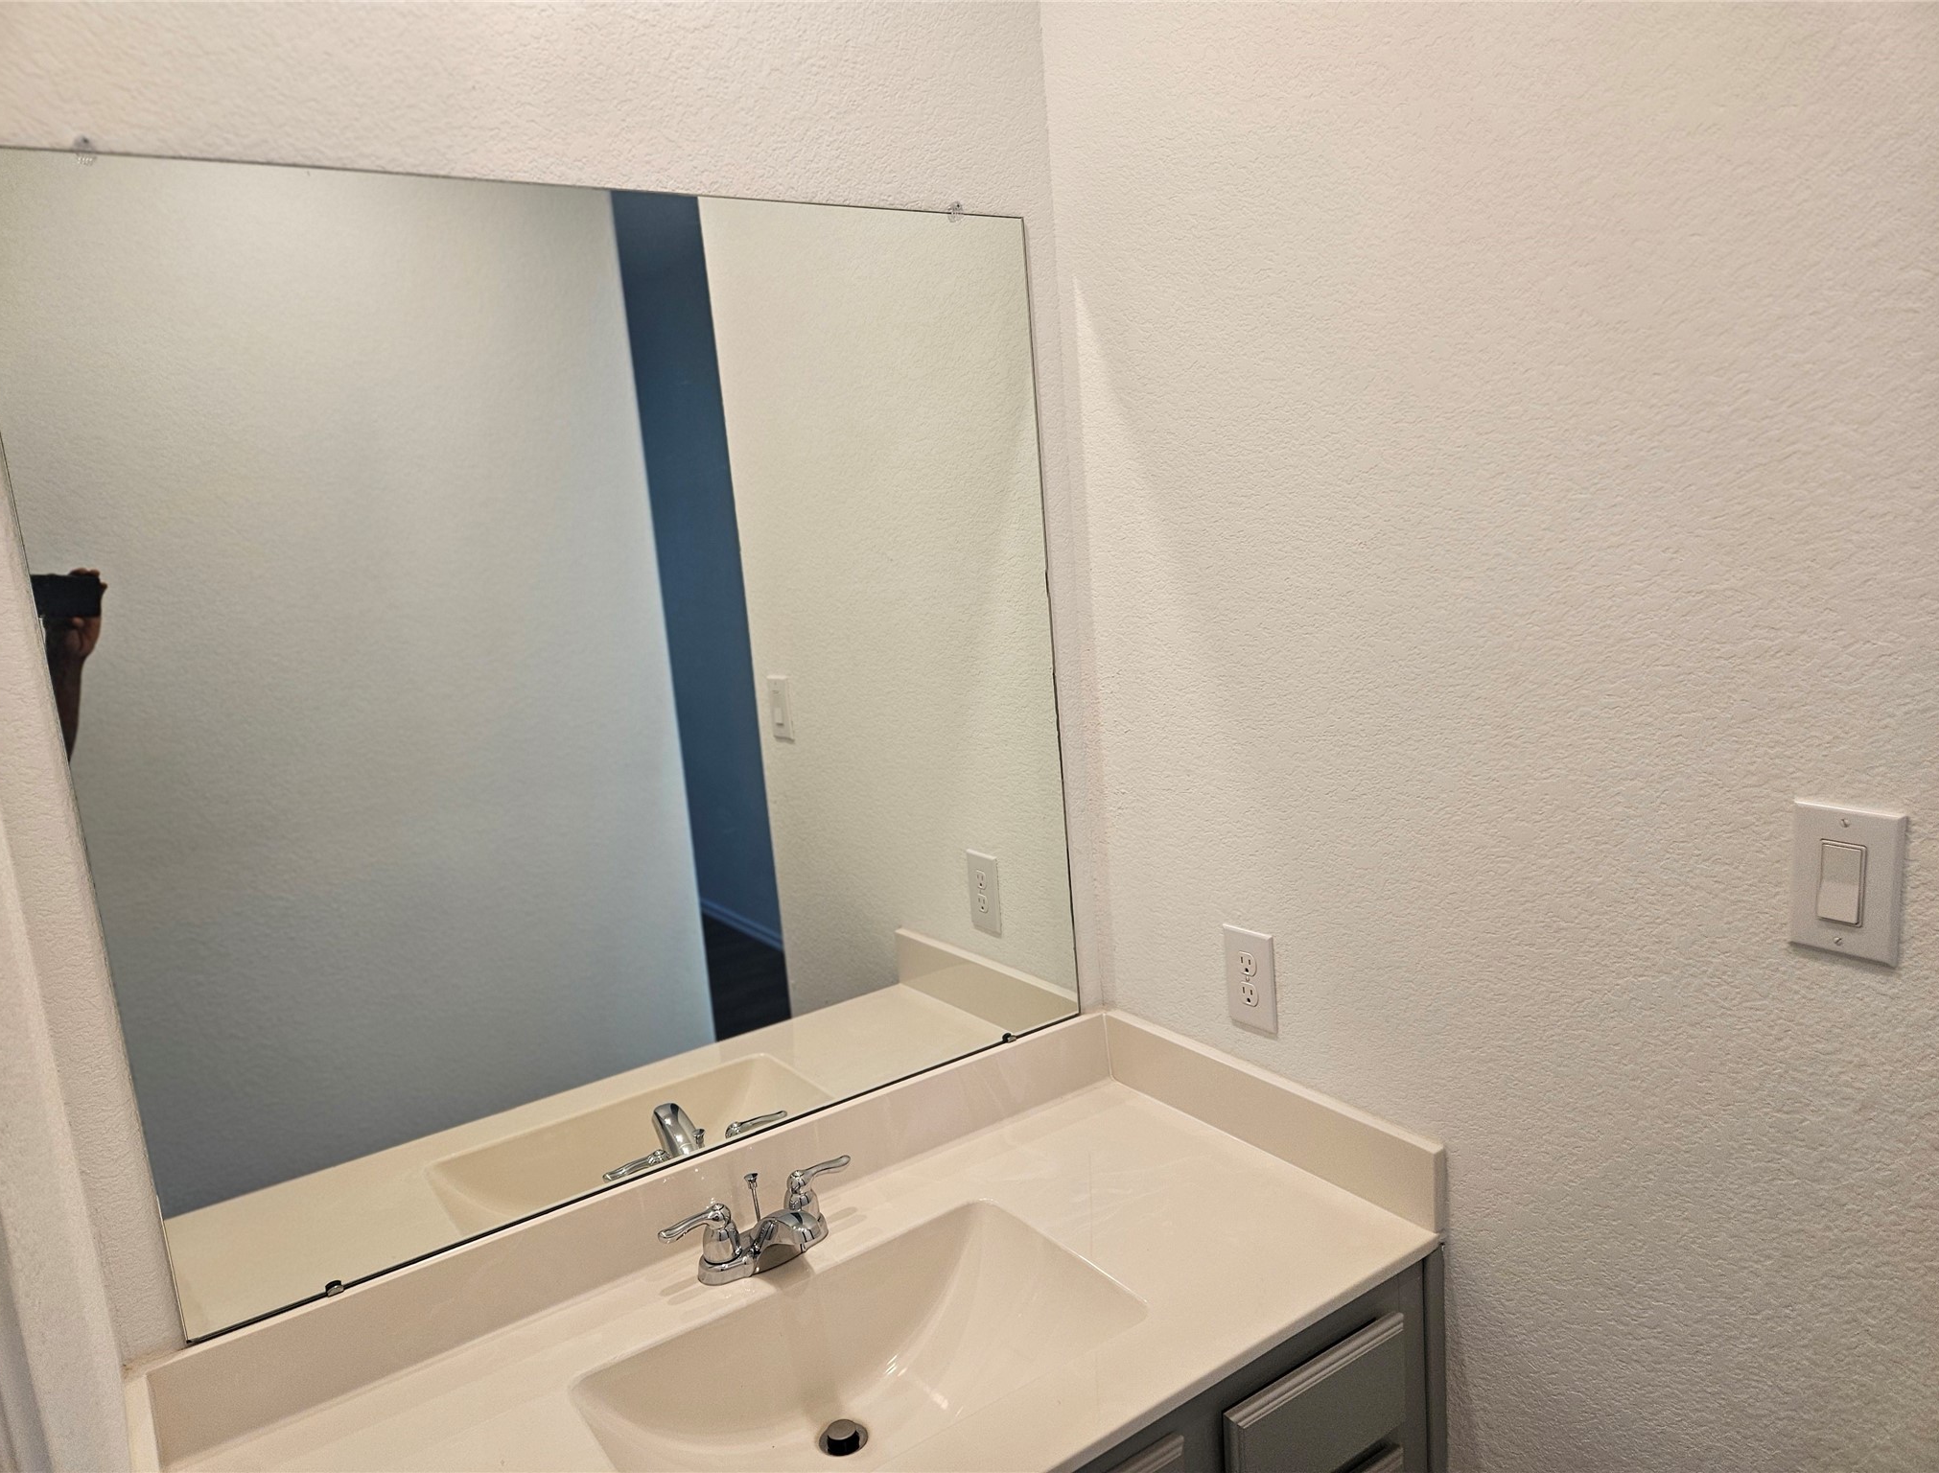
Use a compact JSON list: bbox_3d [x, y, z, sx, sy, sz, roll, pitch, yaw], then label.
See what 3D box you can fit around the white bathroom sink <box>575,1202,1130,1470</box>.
[{"bbox_3d":[-0.102,0.693,1.340,0.519,0.142,0.305,-11,12,-34],"label":"white bathroom sink"}]

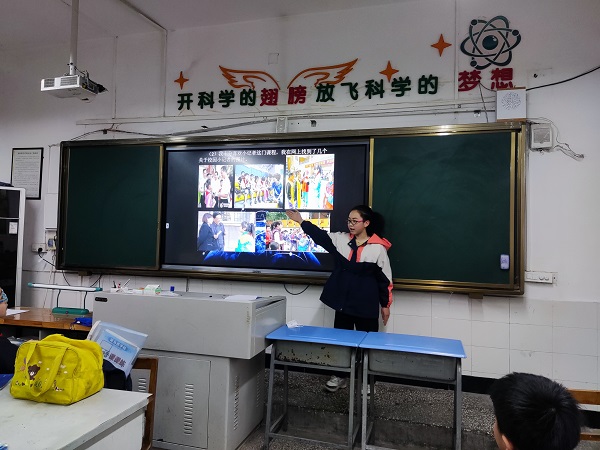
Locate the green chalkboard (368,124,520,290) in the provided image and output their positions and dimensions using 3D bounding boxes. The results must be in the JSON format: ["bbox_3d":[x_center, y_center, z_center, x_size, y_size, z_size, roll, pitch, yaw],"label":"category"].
[{"bbox_3d":[1.149,-0.117,3.503,1.165,1.250,0.070,1,-1,15],"label":"green chalkboard"}]

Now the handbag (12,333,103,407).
[{"bbox_3d":[-0.936,0.548,1.704,0.270,0.216,0.190,1,-1,15],"label":"handbag"}]

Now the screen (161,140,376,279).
[{"bbox_3d":[-0.366,-0.143,3.958,1.970,1.165,0.080,1,-1,15],"label":"screen"}]

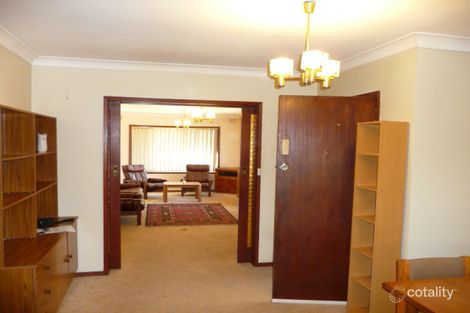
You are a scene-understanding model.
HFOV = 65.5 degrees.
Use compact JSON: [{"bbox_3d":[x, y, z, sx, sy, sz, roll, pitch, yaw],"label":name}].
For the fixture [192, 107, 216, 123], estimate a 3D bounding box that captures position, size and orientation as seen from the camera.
[{"bbox_3d":[-0.608,-0.912,7.048,0.460,0.520,0.460,0,3,-12],"label":"fixture"}]

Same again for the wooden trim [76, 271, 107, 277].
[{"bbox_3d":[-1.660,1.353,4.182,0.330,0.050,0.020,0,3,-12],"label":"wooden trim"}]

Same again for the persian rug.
[{"bbox_3d":[-0.976,1.214,7.863,1.750,0.015,2.170,0,3,-12],"label":"persian rug"}]

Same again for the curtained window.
[{"bbox_3d":[-1.728,-0.174,10.755,2.620,1.380,0.120,0,3,-12],"label":"curtained window"}]

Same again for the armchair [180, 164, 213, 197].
[{"bbox_3d":[-1.075,0.674,10.459,0.800,0.850,0.780,1,3,-2],"label":"armchair"}]

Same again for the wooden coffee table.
[{"bbox_3d":[-1.356,0.922,9.497,0.940,0.435,0.540,1,3,-8],"label":"wooden coffee table"}]

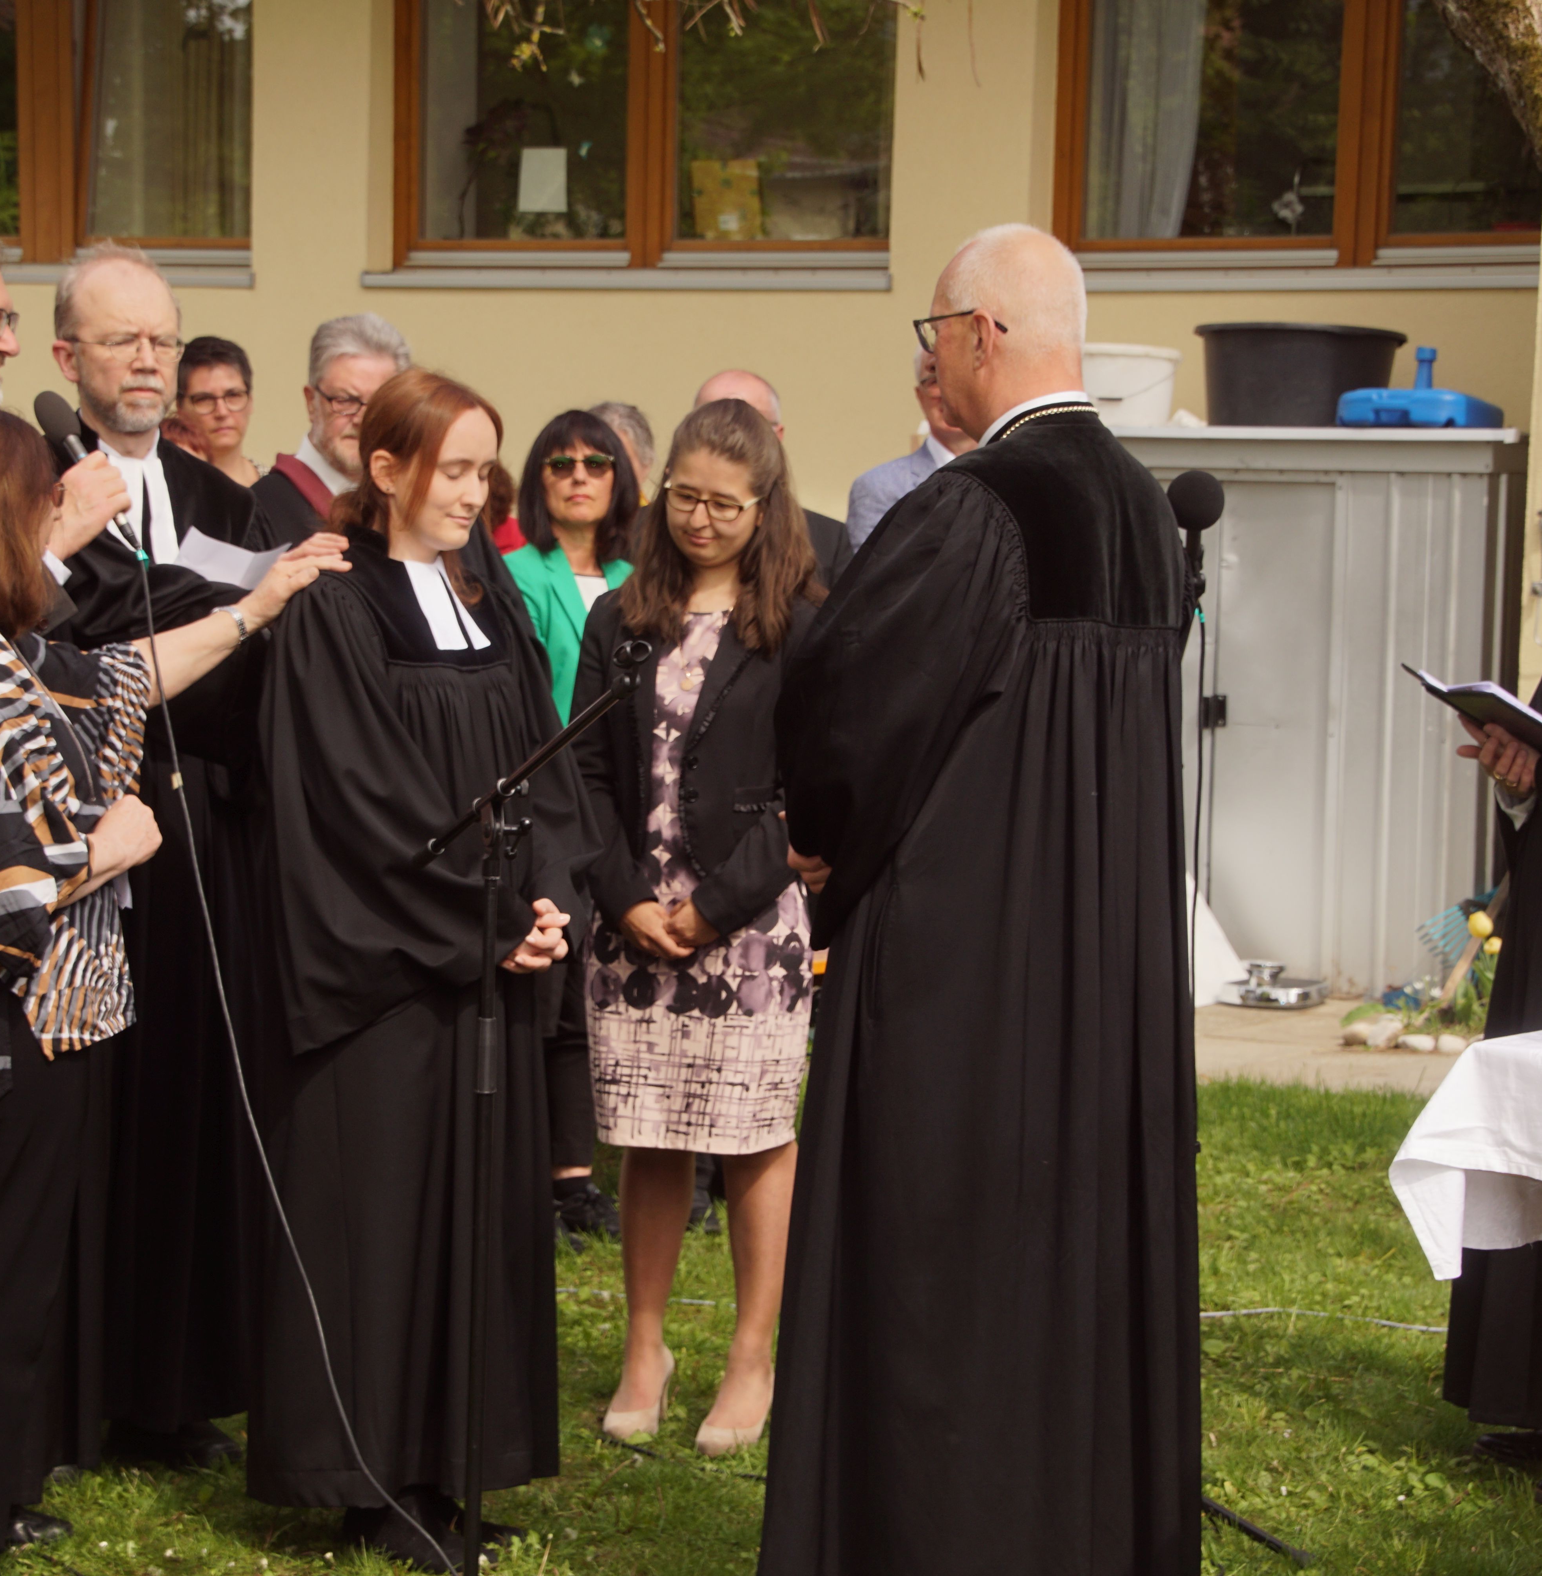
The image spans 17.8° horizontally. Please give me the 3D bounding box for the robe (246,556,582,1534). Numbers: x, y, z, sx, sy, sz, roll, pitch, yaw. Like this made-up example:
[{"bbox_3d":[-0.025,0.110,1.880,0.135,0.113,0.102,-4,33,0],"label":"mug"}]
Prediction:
[{"bbox_3d":[-0.491,0.329,6.822,0.520,1.359,0.400,-4,8,-42],"label":"robe"}]

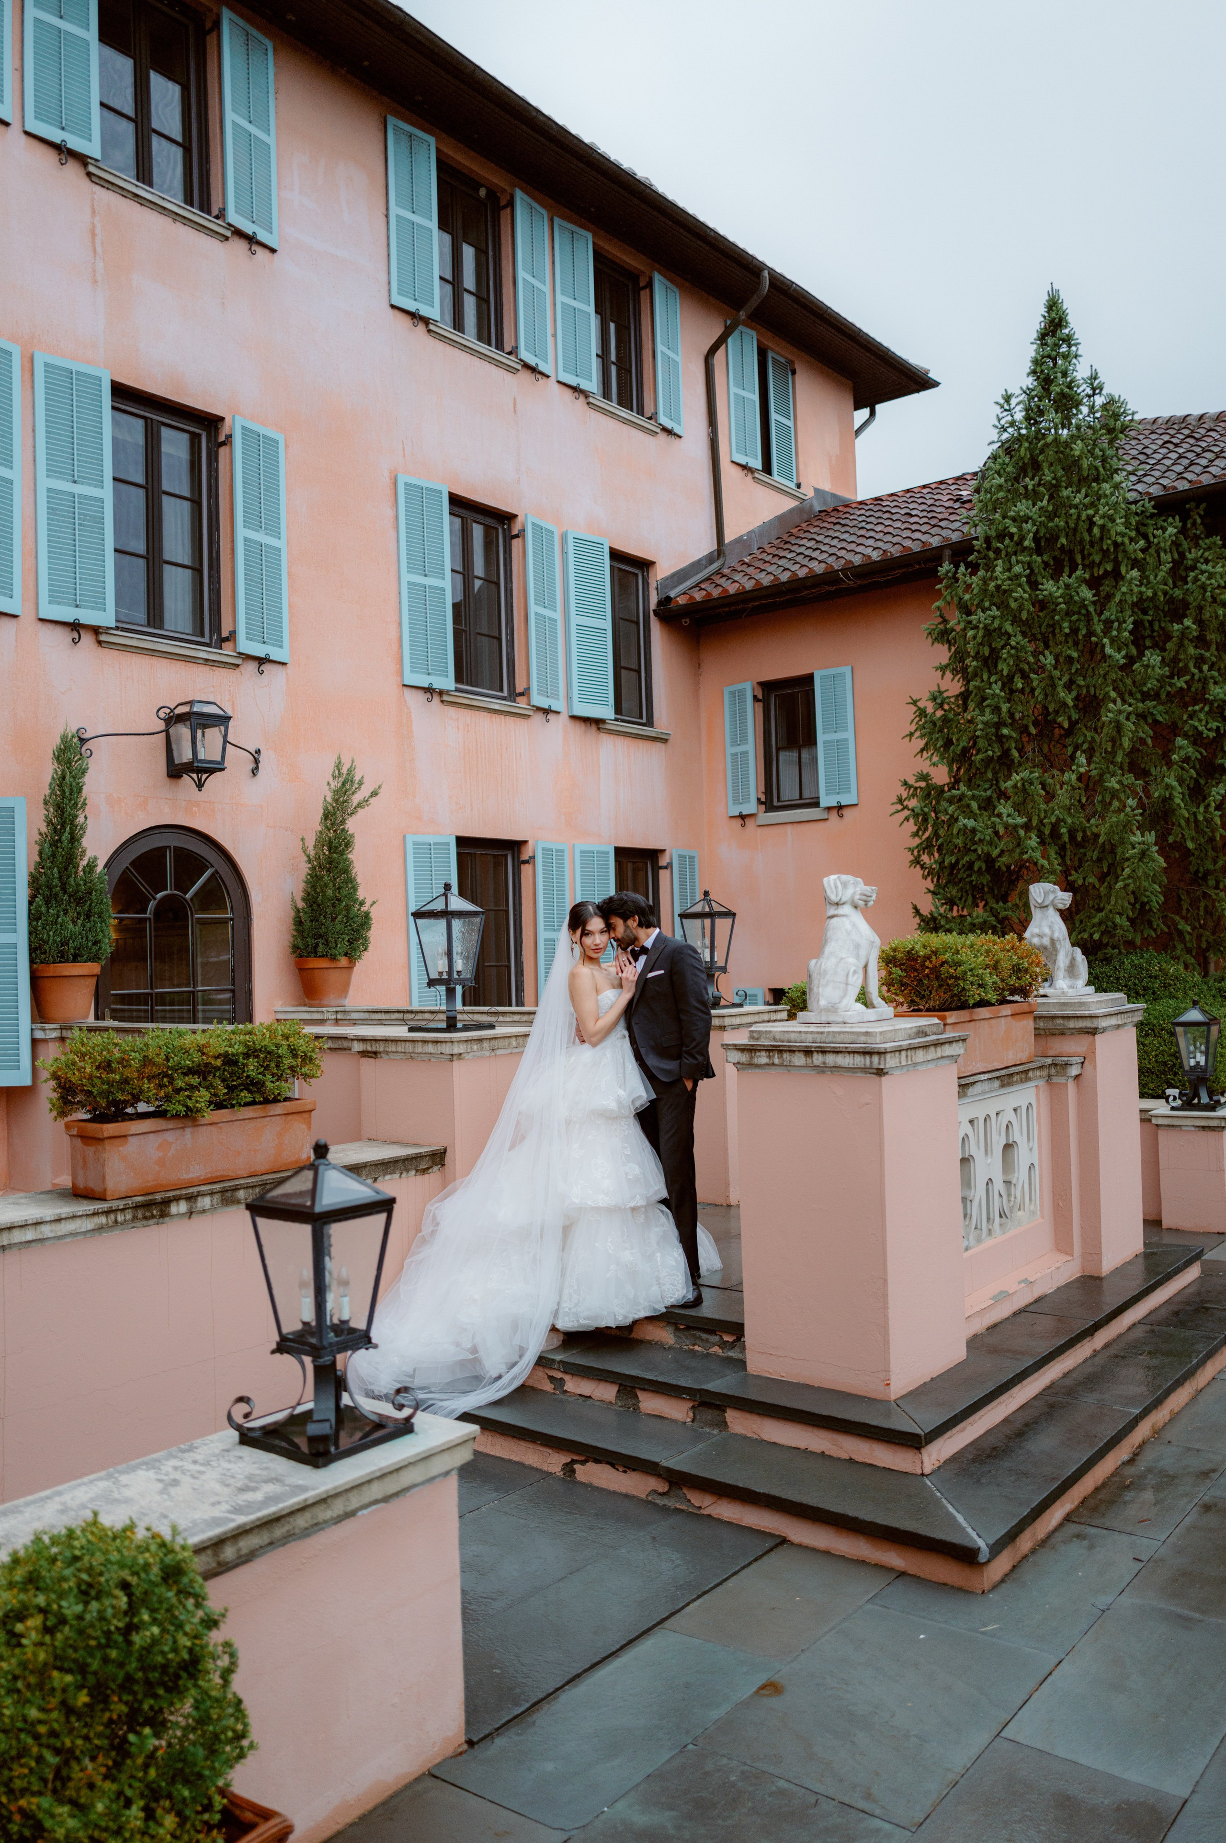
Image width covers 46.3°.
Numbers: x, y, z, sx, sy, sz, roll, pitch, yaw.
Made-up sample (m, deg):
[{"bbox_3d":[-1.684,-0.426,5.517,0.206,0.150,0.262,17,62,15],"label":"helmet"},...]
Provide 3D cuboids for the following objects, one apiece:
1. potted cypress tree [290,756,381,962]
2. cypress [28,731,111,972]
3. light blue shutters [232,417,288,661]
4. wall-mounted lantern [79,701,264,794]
[{"bbox_3d":[-2.084,-0.470,10.750,0.600,1.530,0.620,-2,-1,0],"label":"potted cypress tree"},{"bbox_3d":[-3.527,-0.486,9.300,0.530,1.540,0.530,-2,-1,38],"label":"cypress"},{"bbox_3d":[-2.535,-2.731,10.314,0.045,1.677,0.487,-2,-1,30],"label":"light blue shutters"},{"bbox_3d":[-2.826,-1.164,9.648,0.400,0.610,1.460,-2,-1,37],"label":"wall-mounted lantern"}]

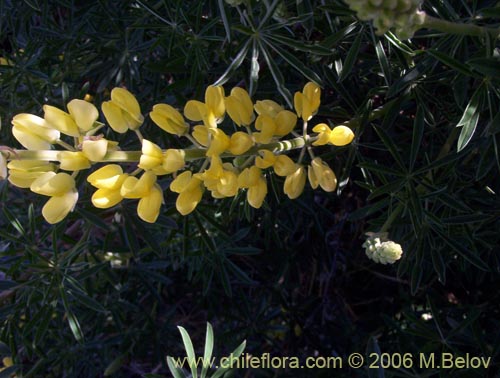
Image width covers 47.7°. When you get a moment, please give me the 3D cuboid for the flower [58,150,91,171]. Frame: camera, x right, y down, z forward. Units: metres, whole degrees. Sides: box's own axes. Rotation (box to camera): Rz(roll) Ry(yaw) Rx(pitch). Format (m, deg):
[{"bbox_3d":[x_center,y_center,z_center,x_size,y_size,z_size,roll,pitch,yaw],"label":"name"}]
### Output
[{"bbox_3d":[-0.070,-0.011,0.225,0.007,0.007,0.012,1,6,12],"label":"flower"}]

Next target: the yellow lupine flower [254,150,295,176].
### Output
[{"bbox_3d":[0.010,-0.010,0.225,0.015,0.009,0.012,5,16,-20],"label":"yellow lupine flower"}]

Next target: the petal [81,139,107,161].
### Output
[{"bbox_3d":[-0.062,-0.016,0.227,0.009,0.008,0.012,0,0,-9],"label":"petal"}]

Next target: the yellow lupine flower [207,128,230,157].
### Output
[{"bbox_3d":[-0.012,-0.018,0.217,0.009,0.010,0.011,-1,-6,6],"label":"yellow lupine flower"}]

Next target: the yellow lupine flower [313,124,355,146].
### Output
[{"bbox_3d":[0.035,-0.022,0.235,0.016,0.009,0.013,0,0,-24],"label":"yellow lupine flower"}]

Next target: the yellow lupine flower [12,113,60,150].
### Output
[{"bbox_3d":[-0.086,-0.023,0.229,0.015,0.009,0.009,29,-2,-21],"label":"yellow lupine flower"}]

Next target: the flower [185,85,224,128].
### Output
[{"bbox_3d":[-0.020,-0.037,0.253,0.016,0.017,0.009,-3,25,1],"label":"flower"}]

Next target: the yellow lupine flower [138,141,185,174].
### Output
[{"bbox_3d":[-0.033,-0.012,0.213,0.017,0.012,0.013,0,6,-11],"label":"yellow lupine flower"}]

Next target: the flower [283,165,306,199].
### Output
[{"bbox_3d":[0.022,-0.004,0.270,0.008,0.009,0.013,9,66,1],"label":"flower"}]

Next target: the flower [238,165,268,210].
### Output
[{"bbox_3d":[0.001,-0.001,0.224,0.010,0.009,0.017,17,44,-26],"label":"flower"}]

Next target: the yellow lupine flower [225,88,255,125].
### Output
[{"bbox_3d":[-0.004,-0.034,0.230,0.010,0.016,0.010,-18,6,-6],"label":"yellow lupine flower"}]

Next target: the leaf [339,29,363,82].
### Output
[{"bbox_3d":[0.055,-0.073,0.310,0.007,0.029,0.008,22,3,-7],"label":"leaf"}]

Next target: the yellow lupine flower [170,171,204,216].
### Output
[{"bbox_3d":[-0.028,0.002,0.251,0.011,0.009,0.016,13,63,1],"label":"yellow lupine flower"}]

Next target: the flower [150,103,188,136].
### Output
[{"bbox_3d":[-0.032,-0.028,0.226,0.015,0.010,0.010,37,-6,-6],"label":"flower"}]

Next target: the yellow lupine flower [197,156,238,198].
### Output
[{"bbox_3d":[-0.013,-0.004,0.219,0.014,0.012,0.014,23,23,-24],"label":"yellow lupine flower"}]

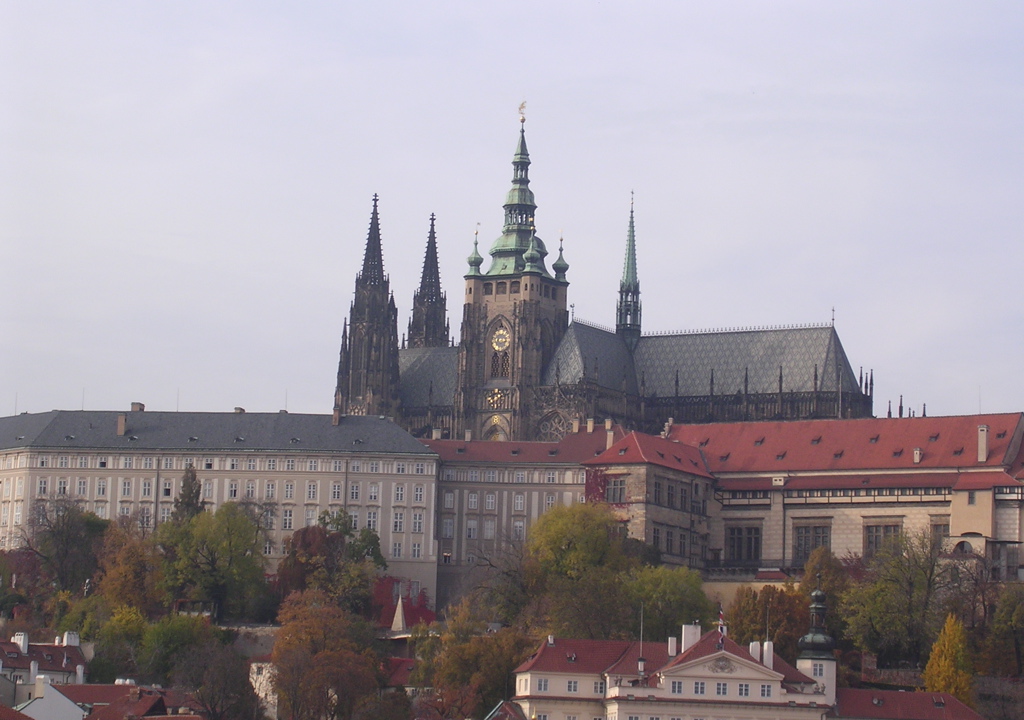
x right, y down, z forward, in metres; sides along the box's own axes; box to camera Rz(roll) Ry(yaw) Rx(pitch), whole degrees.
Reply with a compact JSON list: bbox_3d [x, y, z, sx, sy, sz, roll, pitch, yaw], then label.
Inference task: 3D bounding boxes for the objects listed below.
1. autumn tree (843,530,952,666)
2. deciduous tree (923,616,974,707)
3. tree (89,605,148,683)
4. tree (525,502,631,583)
[{"bbox_3d":[65.760,40.680,555.050,18.200,23.200,16.740,2,-8,0],"label":"autumn tree"},{"bbox_3d":[65.680,45.470,490.760,7.330,14.820,6.750,2,-8,0],"label":"deciduous tree"},{"bbox_3d":[-64.940,46.910,538.400,9.340,12.940,8.590,2,-8,0],"label":"tree"},{"bbox_3d":[11.780,33.350,585.100,18.450,15.430,16.980,2,-8,0],"label":"tree"}]

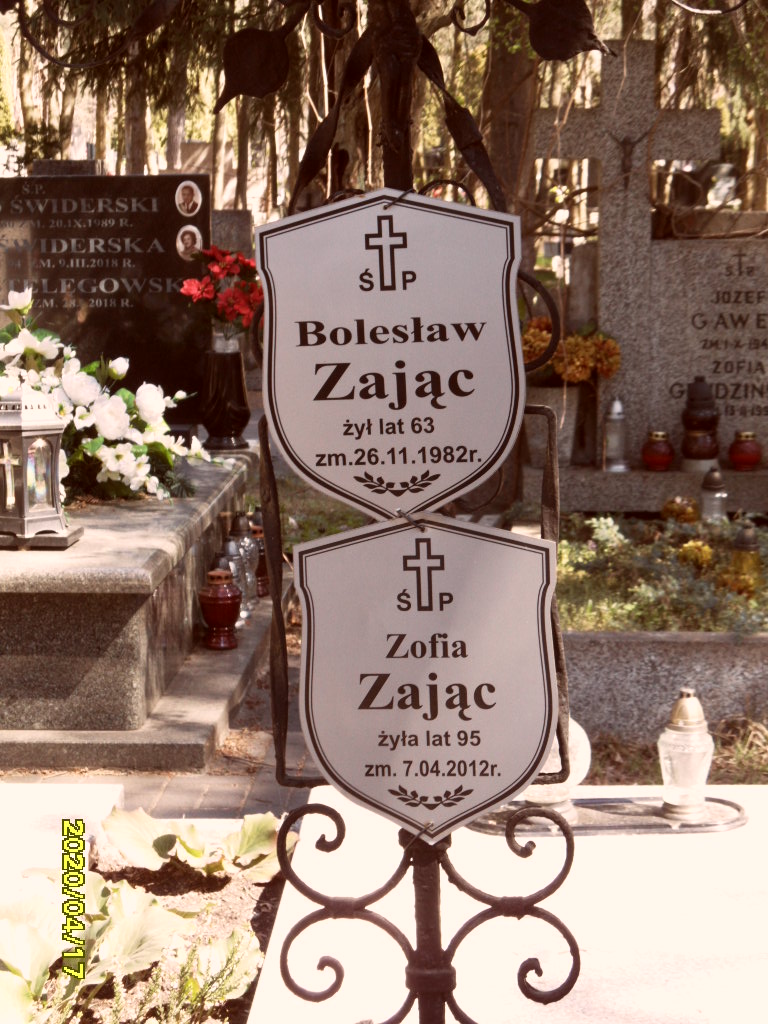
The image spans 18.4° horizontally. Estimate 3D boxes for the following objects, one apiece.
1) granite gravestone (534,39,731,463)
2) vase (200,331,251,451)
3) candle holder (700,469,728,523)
[{"bbox_3d":[0.819,-0.875,8.000,0.604,1.415,0.160,0,9,3],"label":"granite gravestone"},{"bbox_3d":[-0.516,-0.395,7.700,0.160,0.381,0.155,0,9,3],"label":"vase"},{"bbox_3d":[1.061,-0.047,7.600,0.088,0.200,0.088,0,9,3],"label":"candle holder"}]

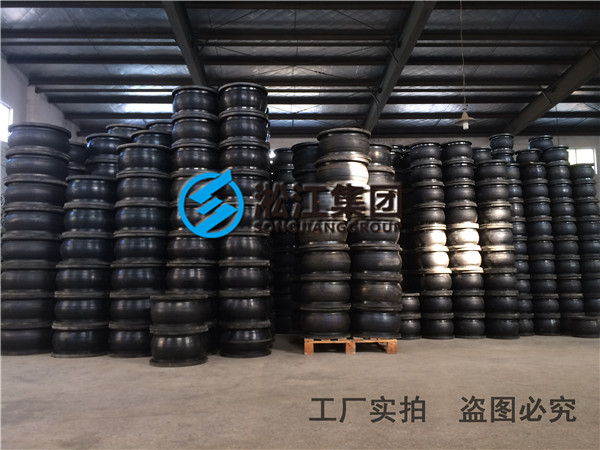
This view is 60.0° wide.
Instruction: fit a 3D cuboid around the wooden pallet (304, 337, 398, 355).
[{"bbox_3d":[0.511,1.321,5.912,0.960,0.152,1.060,0,-7,-2],"label":"wooden pallet"}]

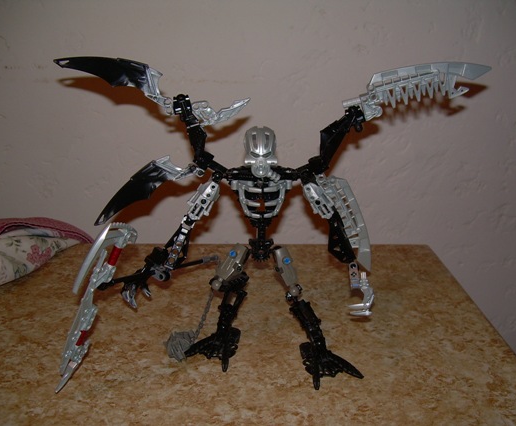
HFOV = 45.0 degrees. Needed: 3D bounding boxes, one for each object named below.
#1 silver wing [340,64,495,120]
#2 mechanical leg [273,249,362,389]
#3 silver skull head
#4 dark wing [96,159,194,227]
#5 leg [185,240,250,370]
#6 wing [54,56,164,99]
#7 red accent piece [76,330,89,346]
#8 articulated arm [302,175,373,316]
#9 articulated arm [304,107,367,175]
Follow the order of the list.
[{"bbox_3d":[0.141,-0.113,0.555,0.135,0.038,0.018,-14,0,0],"label":"silver wing"},{"bbox_3d":[0.056,0.092,0.577,0.077,0.118,0.066,0,18,0],"label":"mechanical leg"},{"bbox_3d":[0.003,-0.054,0.554,0.030,0.043,0.034,0,18,0],"label":"silver skull head"},{"bbox_3d":[-0.106,-0.021,0.557,0.102,0.026,0.015,-34,0,-7],"label":"dark wing"},{"bbox_3d":[-0.040,0.086,0.598,0.063,0.115,0.062,0,18,0],"label":"leg"},{"bbox_3d":[-0.130,-0.123,0.550,0.102,0.027,0.015,9,0,-7],"label":"wing"},{"bbox_3d":[-0.157,0.112,0.557,0.005,0.015,0.006,22,-6,0],"label":"red accent piece"},{"bbox_3d":[0.073,0.029,0.583,0.063,0.135,0.045,0,18,0],"label":"articulated arm"},{"bbox_3d":[0.069,-0.067,0.560,0.028,0.072,0.025,41,0,0],"label":"articulated arm"}]

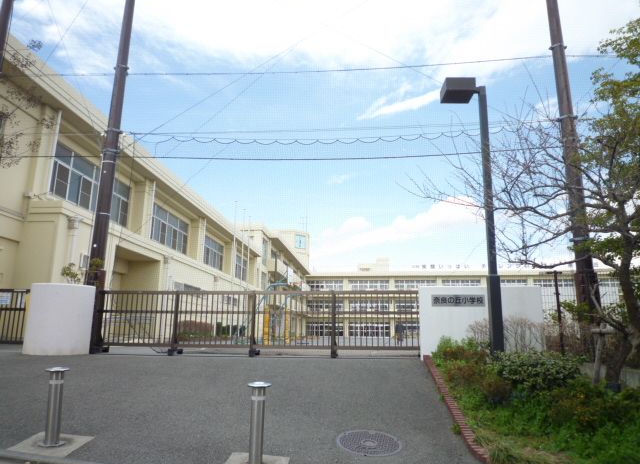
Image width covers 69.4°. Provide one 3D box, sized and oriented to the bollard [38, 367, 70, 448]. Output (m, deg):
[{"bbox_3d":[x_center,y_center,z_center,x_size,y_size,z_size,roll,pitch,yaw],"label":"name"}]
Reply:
[{"bbox_3d":[-2.792,1.852,4.907,0.235,0.770,0.235,1,-13,0],"label":"bollard"}]

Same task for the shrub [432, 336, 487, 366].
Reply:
[{"bbox_3d":[2.712,2.287,8.921,1.100,0.570,0.800,1,-13,0],"label":"shrub"}]

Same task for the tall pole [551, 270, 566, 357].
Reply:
[{"bbox_3d":[5.168,1.737,9.973,0.080,1.850,0.080,-1,-13,5],"label":"tall pole"}]

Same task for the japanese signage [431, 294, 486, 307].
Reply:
[{"bbox_3d":[2.903,1.446,9.675,1.120,0.250,0.030,-1,-13,5],"label":"japanese signage"}]

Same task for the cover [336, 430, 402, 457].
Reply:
[{"bbox_3d":[0.558,2.398,5.233,0.730,0.040,0.730,3,-2,1],"label":"cover"}]

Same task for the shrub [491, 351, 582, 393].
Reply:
[{"bbox_3d":[3.578,2.305,7.638,1.450,0.680,1.100,1,-13,0],"label":"shrub"}]

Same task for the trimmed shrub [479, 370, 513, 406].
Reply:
[{"bbox_3d":[2.549,2.246,6.675,0.460,0.480,0.450,1,-13,0],"label":"trimmed shrub"}]

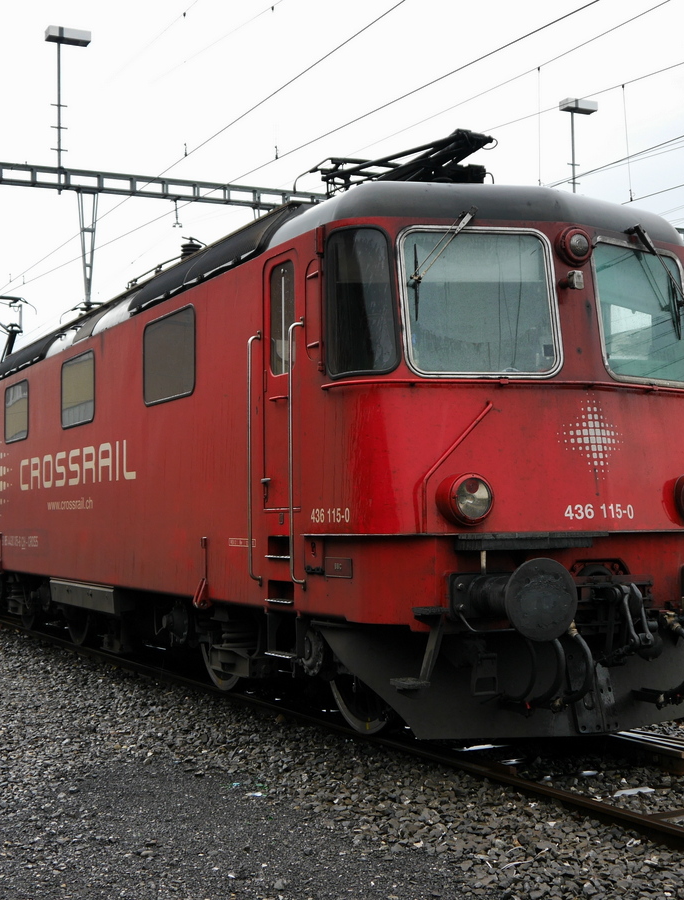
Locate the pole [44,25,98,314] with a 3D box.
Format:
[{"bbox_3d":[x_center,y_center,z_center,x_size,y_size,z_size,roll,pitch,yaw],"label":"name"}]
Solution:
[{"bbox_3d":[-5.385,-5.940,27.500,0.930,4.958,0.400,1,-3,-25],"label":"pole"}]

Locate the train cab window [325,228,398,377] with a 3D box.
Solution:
[{"bbox_3d":[0.110,-0.919,8.666,0.480,0.930,0.110,-1,-10,28],"label":"train cab window"}]

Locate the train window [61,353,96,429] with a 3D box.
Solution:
[{"bbox_3d":[-2.730,-0.605,14.315,0.060,0.710,1.362,1,-3,-25],"label":"train window"}]

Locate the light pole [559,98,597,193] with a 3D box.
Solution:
[{"bbox_3d":[5.554,-6.792,32.700,0.830,2.995,0.400,1,-3,-25],"label":"light pole"}]

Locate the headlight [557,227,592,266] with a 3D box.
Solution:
[{"bbox_3d":[1.484,-1.289,8.848,0.250,0.250,0.150,1,-3,-25],"label":"headlight"}]

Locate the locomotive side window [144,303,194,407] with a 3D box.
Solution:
[{"bbox_3d":[-1.456,-0.760,11.614,0.060,0.710,1.389,1,-3,-25],"label":"locomotive side window"}]

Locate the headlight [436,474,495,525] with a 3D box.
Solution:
[{"bbox_3d":[0.754,0.306,8.357,0.290,0.300,0.190,1,-3,-25],"label":"headlight"}]

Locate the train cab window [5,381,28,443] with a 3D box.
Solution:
[{"bbox_3d":[-3.980,-0.453,16.965,0.060,0.710,1.347,1,-3,-25],"label":"train cab window"}]

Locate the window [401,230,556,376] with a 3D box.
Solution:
[{"bbox_3d":[0.865,-0.924,8.680,1.000,0.970,0.080,0,-12,-9],"label":"window"}]

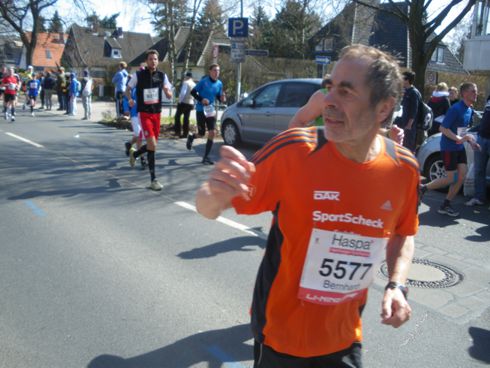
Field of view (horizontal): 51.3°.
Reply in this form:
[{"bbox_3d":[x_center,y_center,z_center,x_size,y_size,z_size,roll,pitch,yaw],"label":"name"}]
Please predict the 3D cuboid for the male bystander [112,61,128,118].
[{"bbox_3d":[-3.926,-2.928,16.029,0.400,1.790,0.500,11,14,39],"label":"male bystander"}]

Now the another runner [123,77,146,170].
[{"bbox_3d":[-1.819,-1.149,8.646,0.530,1.750,0.820,-5,13,-33],"label":"another runner"}]

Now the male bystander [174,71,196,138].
[{"bbox_3d":[-1.643,-2.163,13.932,0.550,1.760,0.400,-5,13,-30],"label":"male bystander"}]

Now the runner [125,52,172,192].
[{"bbox_3d":[-1.313,-0.878,7.049,0.580,1.820,0.760,-3,12,-24],"label":"runner"}]

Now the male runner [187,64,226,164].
[{"bbox_3d":[-0.757,-1.304,9.383,0.530,1.780,0.820,-7,14,-38],"label":"male runner"}]

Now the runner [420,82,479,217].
[{"bbox_3d":[2.603,-0.418,6.293,0.850,1.640,0.520,11,14,38],"label":"runner"}]

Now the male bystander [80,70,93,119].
[{"bbox_3d":[-5.685,-3.181,18.333,0.500,1.750,0.380,-6,14,-37],"label":"male bystander"}]

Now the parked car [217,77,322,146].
[{"bbox_3d":[1.295,-1.498,11.286,1.860,1.650,4.700,-6,14,-36],"label":"parked car"}]

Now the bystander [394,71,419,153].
[{"bbox_3d":[2.818,-1.005,8.633,0.420,1.750,0.520,6,12,20],"label":"bystander"}]

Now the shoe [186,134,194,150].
[{"bbox_3d":[-1.042,-0.794,9.750,0.105,0.290,0.120,-6,17,-36],"label":"shoe"}]

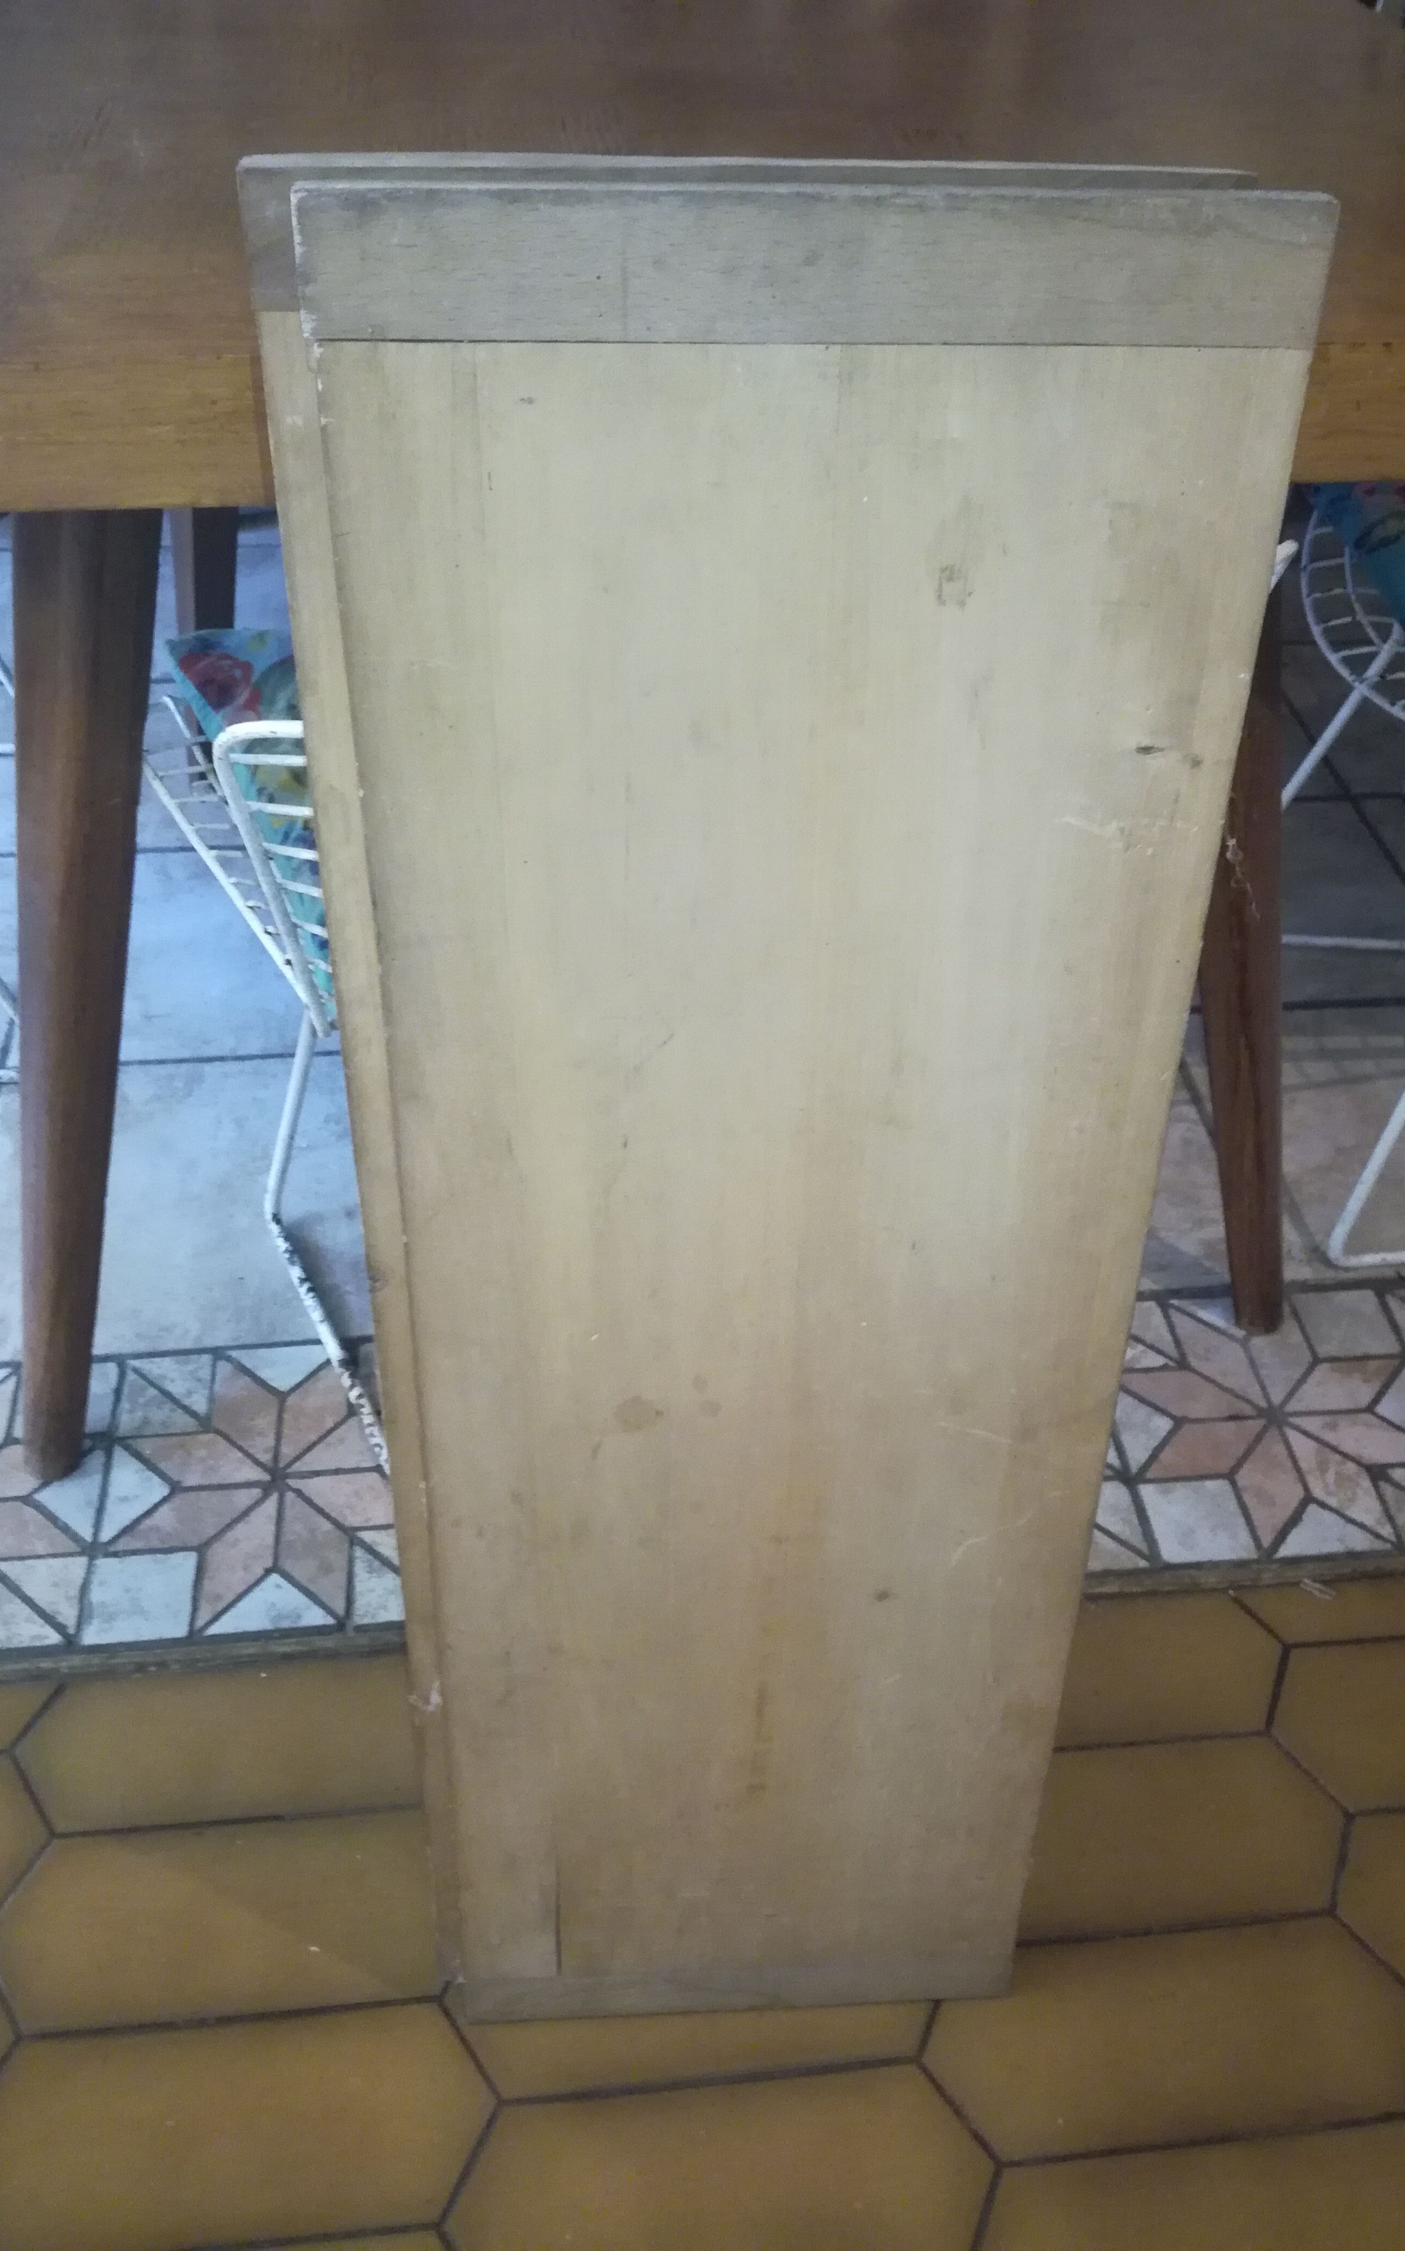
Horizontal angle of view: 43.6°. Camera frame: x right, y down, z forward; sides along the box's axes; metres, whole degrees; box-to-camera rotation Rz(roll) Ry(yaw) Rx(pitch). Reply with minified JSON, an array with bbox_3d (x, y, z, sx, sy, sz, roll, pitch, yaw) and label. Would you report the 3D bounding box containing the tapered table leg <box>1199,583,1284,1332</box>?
[{"bbox_3d":[0.360,-0.155,1.184,0.076,0.748,0.076,-12,32,3],"label":"tapered table leg"}]

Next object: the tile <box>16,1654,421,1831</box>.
[{"bbox_3d":[-0.283,0.389,1.119,0.292,0.010,0.109,-3,43,-6],"label":"tile"}]

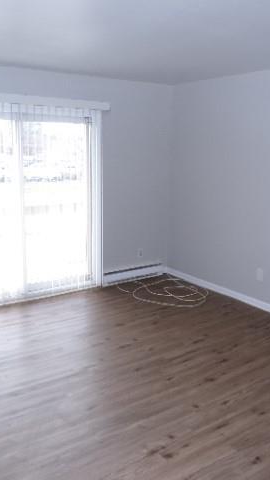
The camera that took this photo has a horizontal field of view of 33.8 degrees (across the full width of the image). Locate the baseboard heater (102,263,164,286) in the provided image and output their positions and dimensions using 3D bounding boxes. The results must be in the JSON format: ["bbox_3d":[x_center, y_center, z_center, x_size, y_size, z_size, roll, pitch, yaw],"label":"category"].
[{"bbox_3d":[-0.001,0.439,5.678,0.915,0.170,0.070,-7,14,-34],"label":"baseboard heater"}]

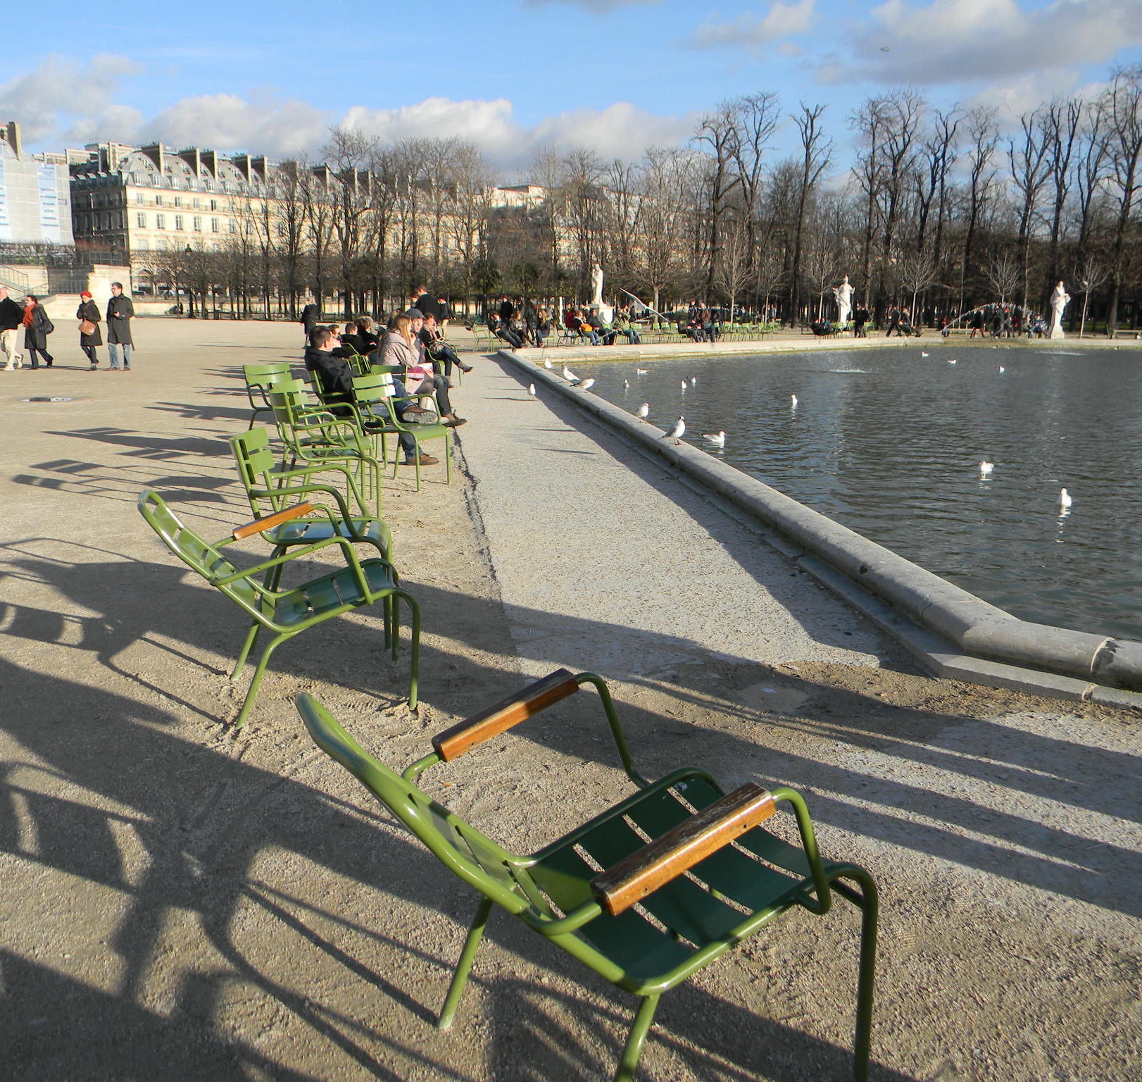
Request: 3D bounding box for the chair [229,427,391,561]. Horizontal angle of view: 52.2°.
[{"bbox_3d":[-1.061,-0.019,5.034,0.610,0.880,0.650,0,11,-5],"label":"chair"}]

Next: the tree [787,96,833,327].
[{"bbox_3d":[17.878,-24.813,88.784,3.400,17.000,3.400,1,11,0],"label":"tree"}]

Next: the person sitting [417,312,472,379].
[{"bbox_3d":[-2.237,-3.340,20.645,0.920,1.280,0.550,7,13,31],"label":"person sitting"}]

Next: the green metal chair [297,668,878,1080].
[{"bbox_3d":[0.036,0.659,2.220,0.959,0.789,0.710,-5,13,-28],"label":"green metal chair"}]

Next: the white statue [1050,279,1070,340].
[{"bbox_3d":[25.468,-12.016,60.824,1.000,3.100,0.850,1,11,2],"label":"white statue"}]

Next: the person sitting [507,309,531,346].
[{"bbox_3d":[-1.808,-7.483,41.139,0.800,1.260,0.550,10,15,39],"label":"person sitting"}]

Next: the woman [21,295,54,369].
[{"bbox_3d":[-10.800,-4.244,23.614,0.550,1.560,0.600,11,15,41],"label":"woman"}]

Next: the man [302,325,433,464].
[{"bbox_3d":[-1.856,-1.334,10.704,1.120,1.270,0.580,-2,12,-14],"label":"man"}]

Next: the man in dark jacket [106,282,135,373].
[{"bbox_3d":[-9.086,-4.303,23.494,0.550,1.780,0.420,5,12,20],"label":"man in dark jacket"}]

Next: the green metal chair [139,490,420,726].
[{"bbox_3d":[-1.045,0.199,4.249,0.930,0.760,0.660,-3,12,-15],"label":"green metal chair"}]

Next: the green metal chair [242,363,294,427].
[{"bbox_3d":[-2.697,-1.233,11.062,0.610,0.880,0.650,10,15,40],"label":"green metal chair"}]

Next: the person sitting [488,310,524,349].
[{"bbox_3d":[-2.068,-6.701,37.616,1.100,1.250,0.550,9,14,37],"label":"person sitting"}]

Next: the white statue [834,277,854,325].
[{"bbox_3d":[14.692,-12.721,62.724,1.050,3.050,0.800,1,11,2],"label":"white statue"}]

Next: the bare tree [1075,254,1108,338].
[{"bbox_3d":[30.486,-14.503,68.380,2.300,5.300,2.300,1,11,0],"label":"bare tree"}]

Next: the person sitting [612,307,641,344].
[{"bbox_3d":[2.172,-8.138,44.564,0.850,1.320,0.600,10,14,37],"label":"person sitting"}]

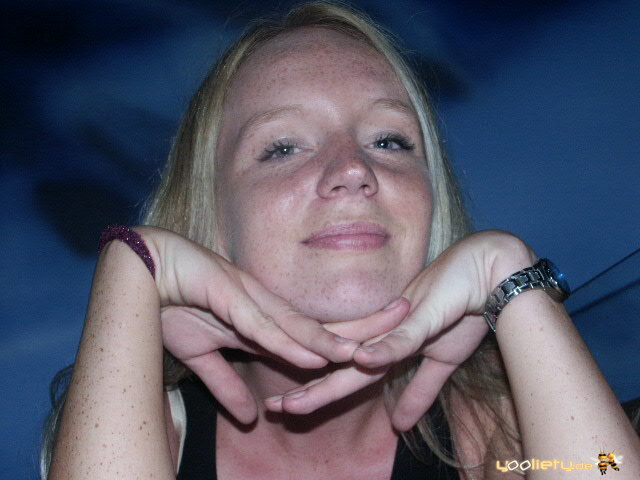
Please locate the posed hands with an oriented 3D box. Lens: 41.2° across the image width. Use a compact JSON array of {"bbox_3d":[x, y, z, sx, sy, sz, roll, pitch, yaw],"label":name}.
[{"bbox_3d":[0.010,0.052,0.510,0.232,0.117,0.110,0,-6,0],"label":"posed hands"}]

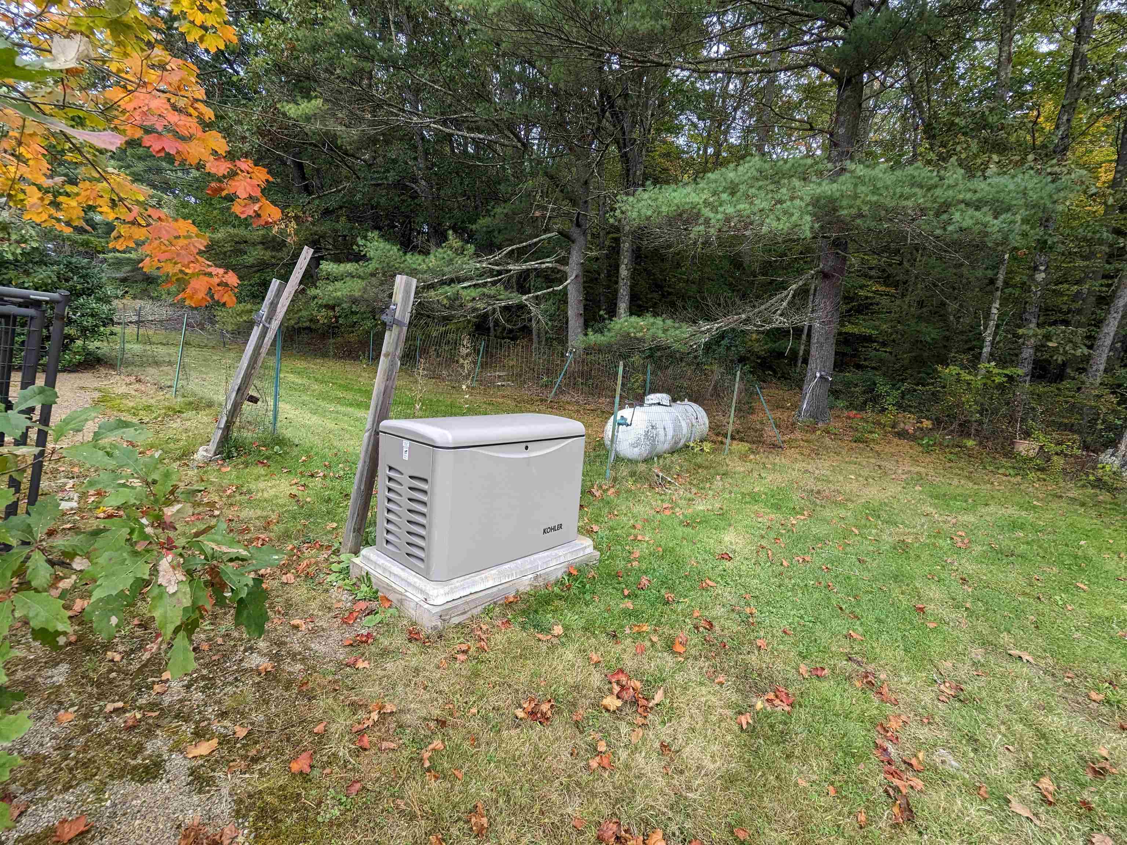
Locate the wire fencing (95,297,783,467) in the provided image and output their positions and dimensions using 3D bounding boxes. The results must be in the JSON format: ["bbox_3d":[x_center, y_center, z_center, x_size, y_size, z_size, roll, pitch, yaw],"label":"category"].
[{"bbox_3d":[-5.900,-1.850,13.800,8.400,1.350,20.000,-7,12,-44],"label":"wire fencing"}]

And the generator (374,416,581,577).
[{"bbox_3d":[-0.496,0.385,3.350,0.685,0.800,1.170,10,9,41],"label":"generator"}]

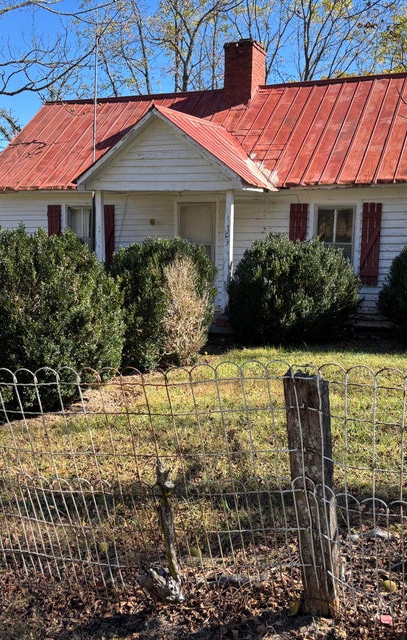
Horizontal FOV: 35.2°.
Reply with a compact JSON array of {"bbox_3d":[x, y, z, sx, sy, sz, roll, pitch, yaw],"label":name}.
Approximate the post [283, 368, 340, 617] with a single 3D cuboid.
[{"bbox_3d":[0.436,0.688,2.530,0.150,0.990,0.135,-1,11,22],"label":"post"}]

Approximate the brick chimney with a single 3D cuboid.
[{"bbox_3d":[0.903,-5.231,13.801,0.650,1.270,0.860,4,11,23],"label":"brick chimney"}]

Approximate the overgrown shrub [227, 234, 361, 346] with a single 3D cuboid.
[{"bbox_3d":[1.422,-0.509,10.064,2.080,1.660,1.950,4,11,23],"label":"overgrown shrub"}]

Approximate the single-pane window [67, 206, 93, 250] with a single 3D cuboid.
[{"bbox_3d":[-2.576,-1.717,13.474,0.740,1.360,0.100,4,11,23],"label":"single-pane window"}]

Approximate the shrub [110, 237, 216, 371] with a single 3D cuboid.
[{"bbox_3d":[-0.495,-0.234,7.744,1.400,1.580,1.400,0,10,0],"label":"shrub"}]

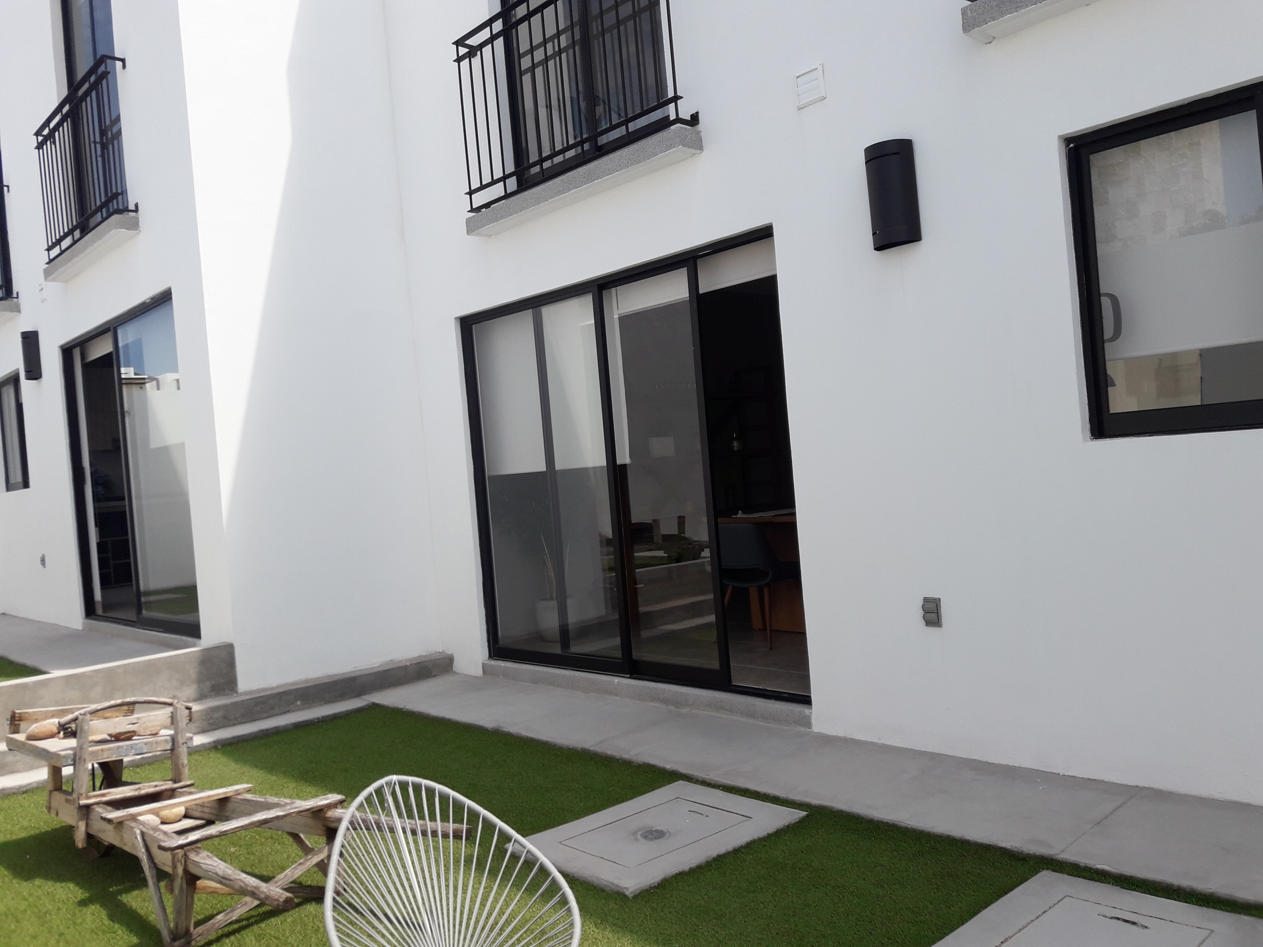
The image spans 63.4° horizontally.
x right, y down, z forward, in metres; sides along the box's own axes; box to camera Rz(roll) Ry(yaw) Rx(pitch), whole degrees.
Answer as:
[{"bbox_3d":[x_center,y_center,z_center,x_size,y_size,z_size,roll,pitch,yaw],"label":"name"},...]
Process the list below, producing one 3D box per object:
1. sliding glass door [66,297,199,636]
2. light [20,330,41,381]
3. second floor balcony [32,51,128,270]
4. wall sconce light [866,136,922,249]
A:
[{"bbox_3d":[-3.448,0.007,7.055,0.100,2.125,2.527,-5,0,-43],"label":"sliding glass door"},{"bbox_3d":[-4.911,-0.965,8.354,0.100,0.390,0.195,-5,0,-43],"label":"light"},{"bbox_3d":[-3.757,-2.071,6.988,0.139,0.964,1.684,-5,0,-43],"label":"second floor balcony"},{"bbox_3d":[1.000,-1.083,3.973,0.100,0.390,0.195,-5,0,-43],"label":"wall sconce light"}]

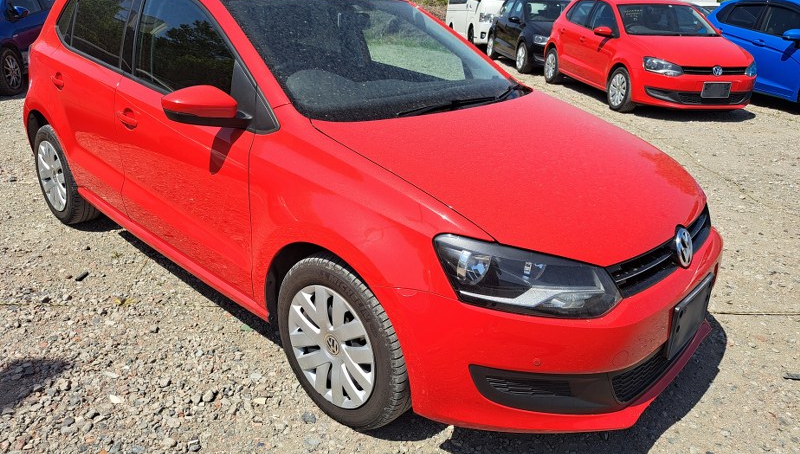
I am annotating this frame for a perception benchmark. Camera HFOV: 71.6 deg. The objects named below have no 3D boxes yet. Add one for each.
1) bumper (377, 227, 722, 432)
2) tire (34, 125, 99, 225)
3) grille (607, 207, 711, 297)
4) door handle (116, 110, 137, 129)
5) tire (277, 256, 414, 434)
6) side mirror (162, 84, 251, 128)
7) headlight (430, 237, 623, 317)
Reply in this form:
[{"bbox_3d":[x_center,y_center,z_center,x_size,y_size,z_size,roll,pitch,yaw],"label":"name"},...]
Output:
[{"bbox_3d":[0.712,0.214,2.008,0.670,0.480,1.680,20,27,38],"label":"bumper"},{"bbox_3d":[-2.024,-0.330,3.389,0.605,0.605,0.195,21,28,37],"label":"tire"},{"bbox_3d":[0.890,0.052,1.833,0.150,0.140,0.780,21,28,37],"label":"grille"},{"bbox_3d":[-1.167,-0.464,2.377,0.190,0.070,0.055,20,27,38],"label":"door handle"},{"bbox_3d":[-0.173,0.373,1.913,0.605,0.605,0.195,21,28,37],"label":"tire"},{"bbox_3d":[-0.667,-0.418,1.919,0.160,0.150,0.240,21,28,37],"label":"side mirror"},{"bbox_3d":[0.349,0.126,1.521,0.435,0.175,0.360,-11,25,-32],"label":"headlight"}]

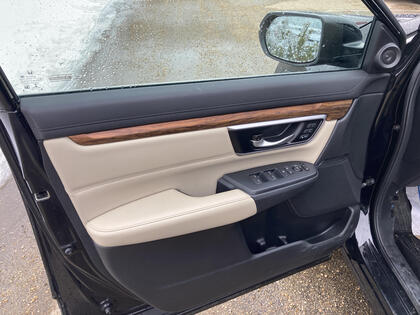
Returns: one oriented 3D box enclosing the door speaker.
[{"bbox_3d":[0.521,-0.296,0.990,0.068,0.068,0.028,6,24,12],"label":"door speaker"}]

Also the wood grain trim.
[{"bbox_3d":[0.061,-0.084,0.819,0.745,0.055,0.040,-10,29,-24],"label":"wood grain trim"}]

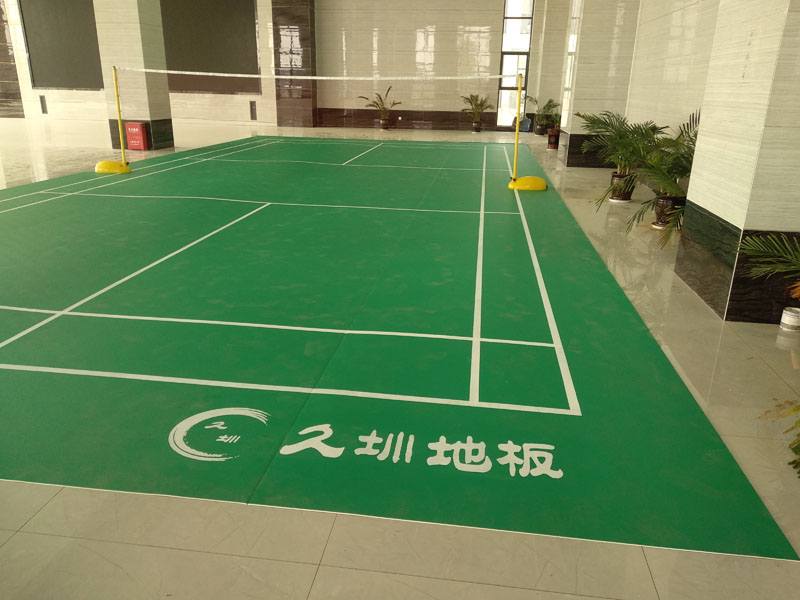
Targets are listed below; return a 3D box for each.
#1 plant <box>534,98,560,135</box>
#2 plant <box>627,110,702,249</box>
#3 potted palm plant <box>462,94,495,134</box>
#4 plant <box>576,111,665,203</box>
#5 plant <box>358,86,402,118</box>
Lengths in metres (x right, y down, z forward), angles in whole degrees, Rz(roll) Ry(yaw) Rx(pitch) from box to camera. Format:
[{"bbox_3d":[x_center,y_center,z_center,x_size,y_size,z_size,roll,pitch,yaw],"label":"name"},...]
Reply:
[{"bbox_3d":[4.670,-5.839,19.234,0.850,1.128,0.850,4,20,7],"label":"plant"},{"bbox_3d":[2.897,-1.372,6.298,1.030,1.220,1.120,4,20,7],"label":"plant"},{"bbox_3d":[2.551,-6.172,19.953,1.120,1.203,1.050,4,20,7],"label":"potted palm plant"},{"bbox_3d":[3.005,-1.899,7.937,1.170,1.130,1.120,4,20,7],"label":"plant"},{"bbox_3d":[-0.639,-6.618,20.249,1.420,1.055,1.150,4,20,7],"label":"plant"}]

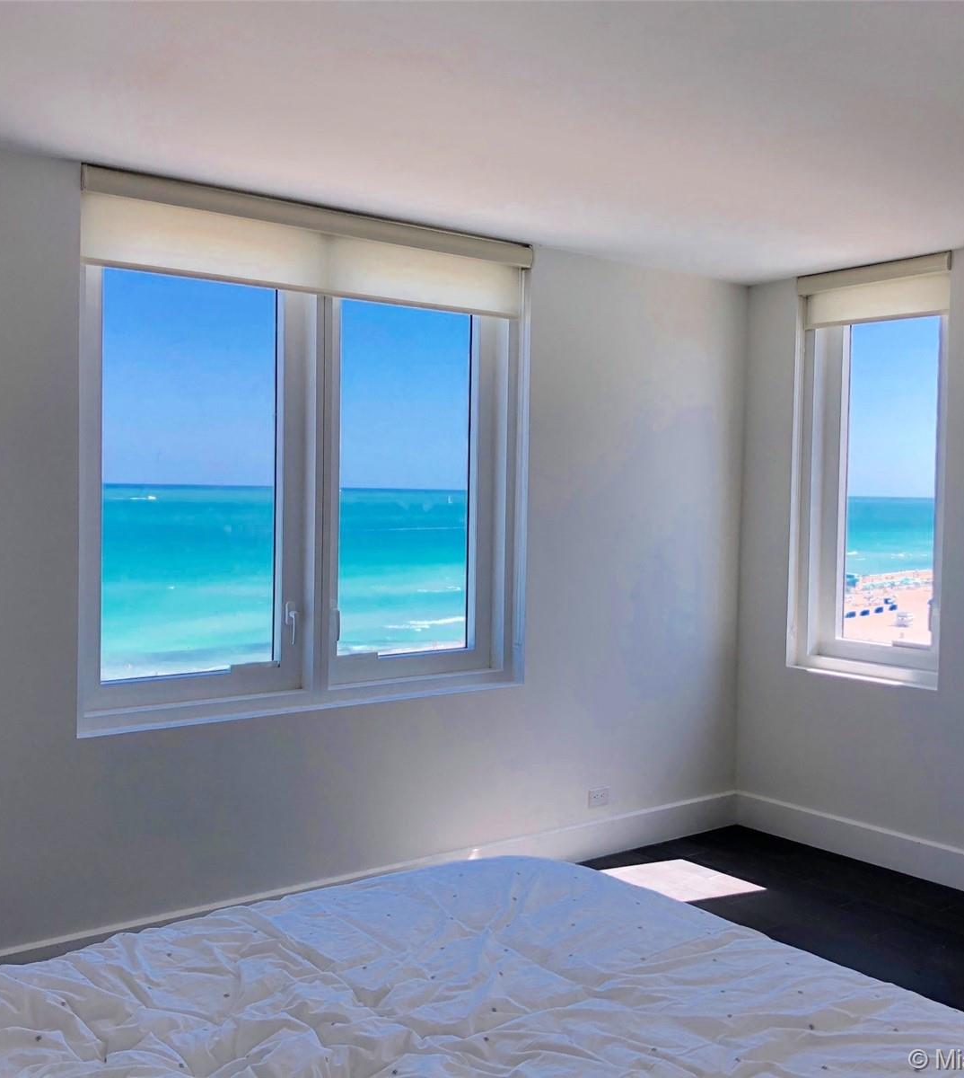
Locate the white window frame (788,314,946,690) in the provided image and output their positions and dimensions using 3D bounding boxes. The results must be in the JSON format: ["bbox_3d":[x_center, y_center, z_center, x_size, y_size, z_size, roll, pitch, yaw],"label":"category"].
[{"bbox_3d":[1.618,-0.170,4.842,0.120,1.500,0.721,-1,3,-38],"label":"white window frame"}]

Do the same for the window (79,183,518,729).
[{"bbox_3d":[-0.533,-0.265,3.999,1.728,1.690,0.130,-1,3,-38],"label":"window"}]

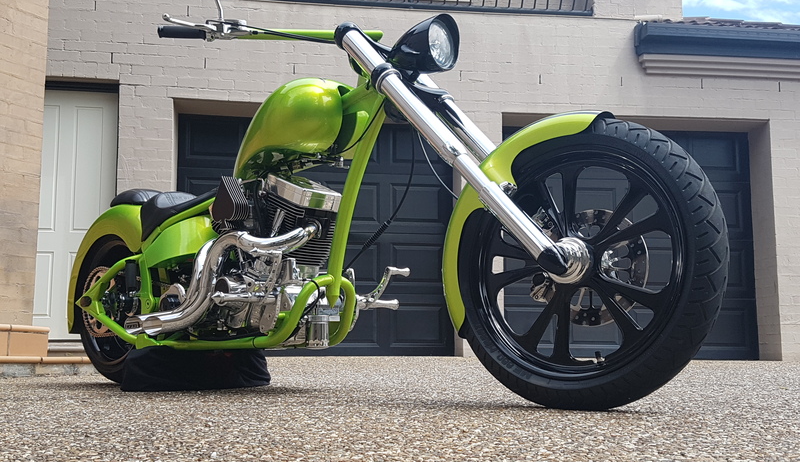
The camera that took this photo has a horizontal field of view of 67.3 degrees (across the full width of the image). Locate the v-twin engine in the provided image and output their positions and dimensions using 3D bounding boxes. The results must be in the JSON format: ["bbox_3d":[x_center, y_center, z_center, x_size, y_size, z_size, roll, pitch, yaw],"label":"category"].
[{"bbox_3d":[-0.562,0.105,2.097,0.800,0.560,0.400,-5,-11,34],"label":"v-twin engine"}]

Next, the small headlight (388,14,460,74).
[{"bbox_3d":[0.079,-0.577,1.850,0.205,0.170,0.165,-5,-11,34],"label":"small headlight"}]

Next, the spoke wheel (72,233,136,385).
[{"bbox_3d":[-1.070,0.304,2.500,0.655,0.655,0.260,-5,-11,34],"label":"spoke wheel"}]

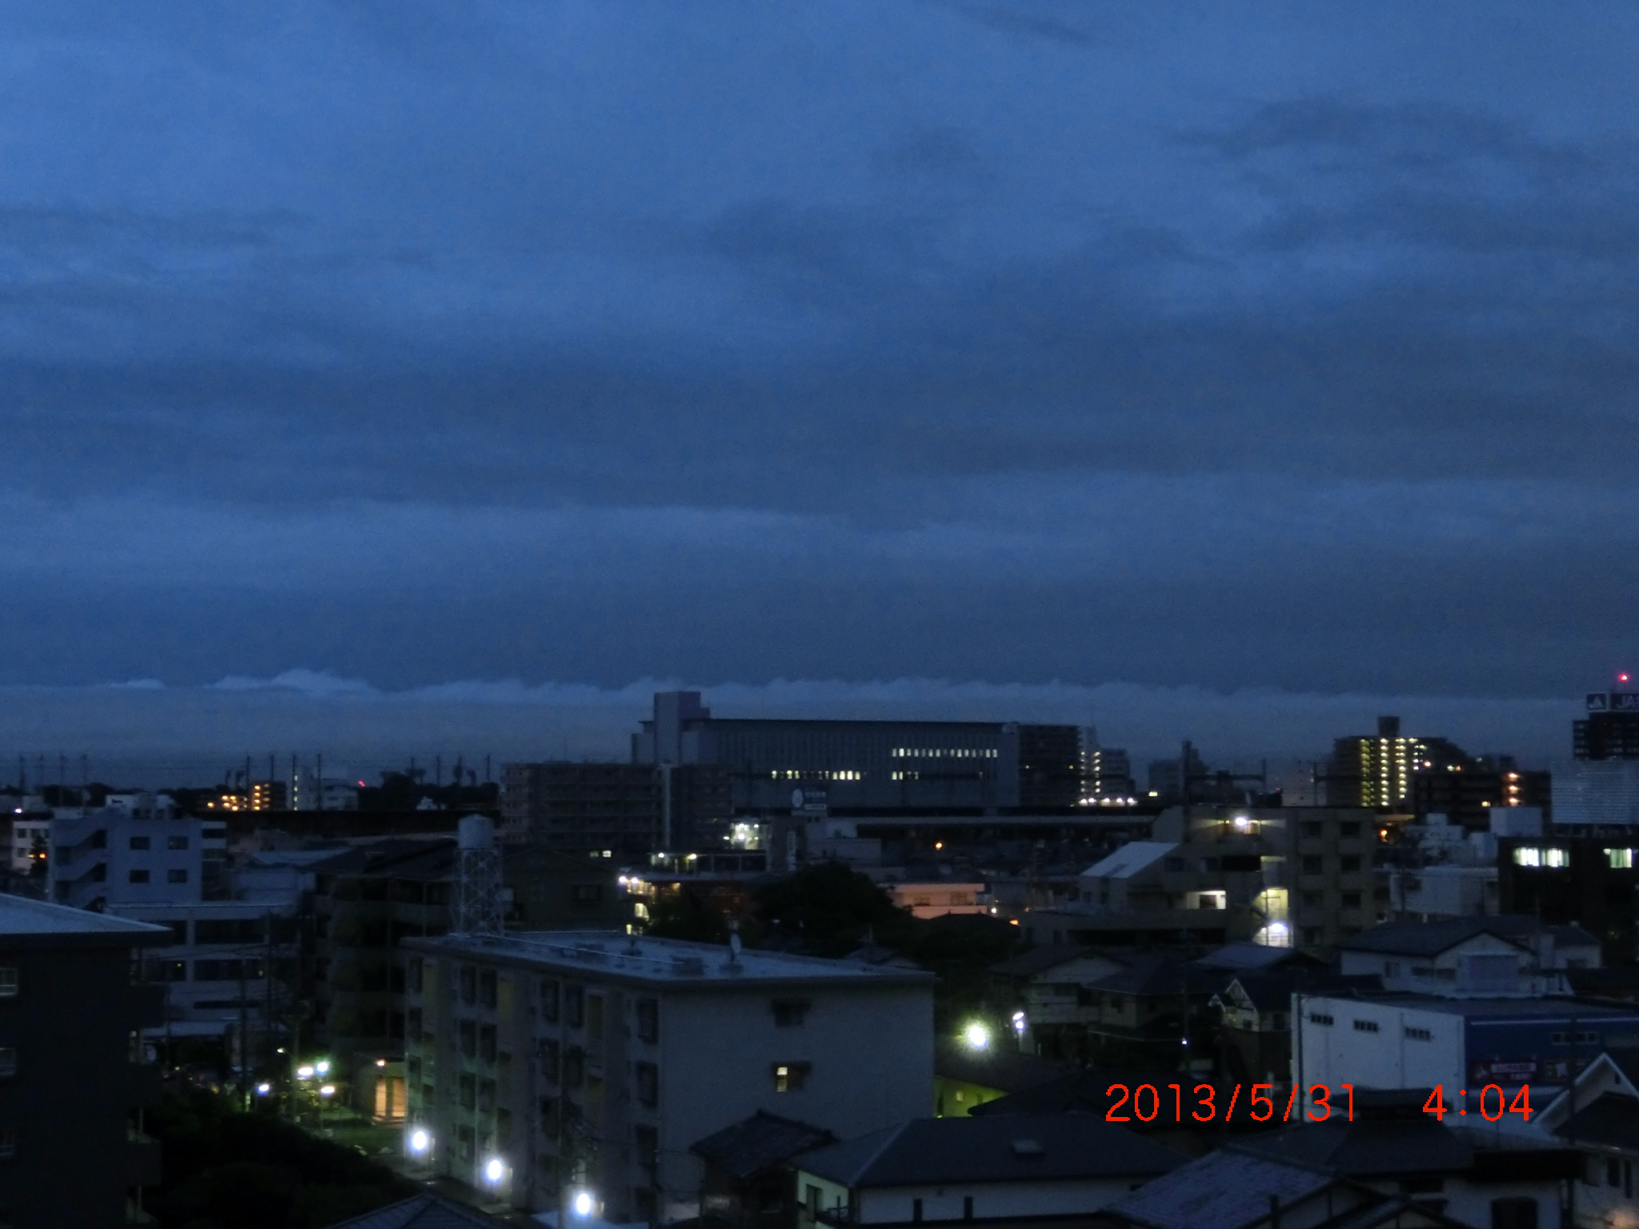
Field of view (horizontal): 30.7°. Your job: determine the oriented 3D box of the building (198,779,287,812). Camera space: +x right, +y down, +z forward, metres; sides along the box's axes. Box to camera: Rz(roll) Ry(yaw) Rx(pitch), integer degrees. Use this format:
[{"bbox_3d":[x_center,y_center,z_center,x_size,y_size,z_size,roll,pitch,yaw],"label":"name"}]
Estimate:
[{"bbox_3d":[-216.690,75.110,1130.850,33.000,23.700,14.000,2,-4,-25],"label":"building"}]

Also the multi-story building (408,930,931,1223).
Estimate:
[{"bbox_3d":[-8.700,22.160,144.080,13.200,11.900,40.500,1,-4,-23],"label":"multi-story building"}]

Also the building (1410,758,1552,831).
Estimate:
[{"bbox_3d":[146.300,45.870,655.900,29.000,25.700,14.000,2,-4,-25],"label":"building"}]

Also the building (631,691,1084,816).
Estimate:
[{"bbox_3d":[6.710,37.470,623.870,88.000,38.700,30.000,2,-4,-30],"label":"building"}]

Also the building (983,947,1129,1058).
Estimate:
[{"bbox_3d":[18.370,28.860,224.180,9.600,8.200,8.000,1,-4,-22],"label":"building"}]

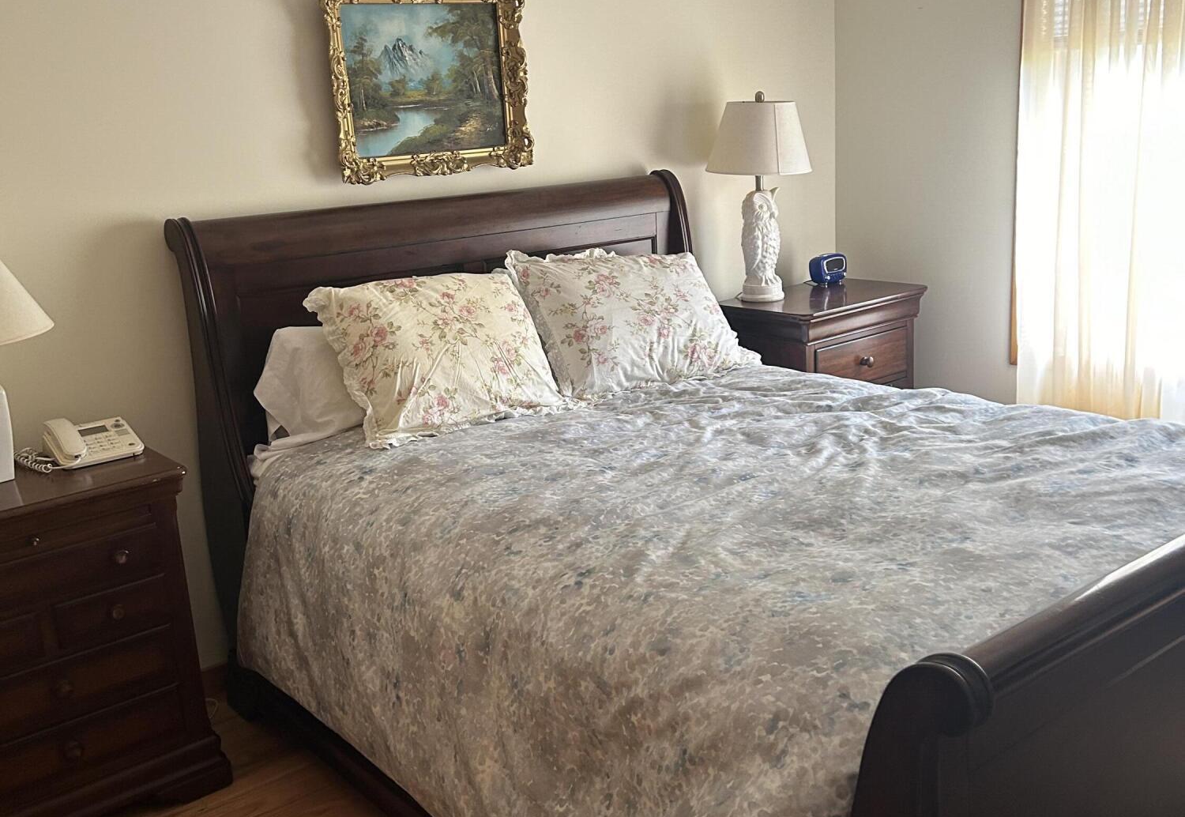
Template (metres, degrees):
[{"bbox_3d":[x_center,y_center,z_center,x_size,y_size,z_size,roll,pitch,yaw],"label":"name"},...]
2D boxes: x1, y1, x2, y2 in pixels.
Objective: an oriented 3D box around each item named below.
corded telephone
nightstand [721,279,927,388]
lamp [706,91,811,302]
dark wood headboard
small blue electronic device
[{"bbox_3d":[-1.127,0.066,2.645,0.200,0.092,0.170,-14,18,-36],"label":"corded telephone"},{"bbox_3d":[0.809,-0.004,4.169,0.655,0.790,0.430,-14,18,-36],"label":"nightstand"},{"bbox_3d":[0.567,-0.702,3.967,0.355,0.685,0.355,-14,18,-36],"label":"lamp"},{"bbox_3d":[-0.292,0.003,3.366,1.590,1.220,0.270,-14,18,-36],"label":"dark wood headboard"},{"bbox_3d":[0.848,-0.496,4.250,0.118,0.112,0.085,-14,18,-36],"label":"small blue electronic device"}]

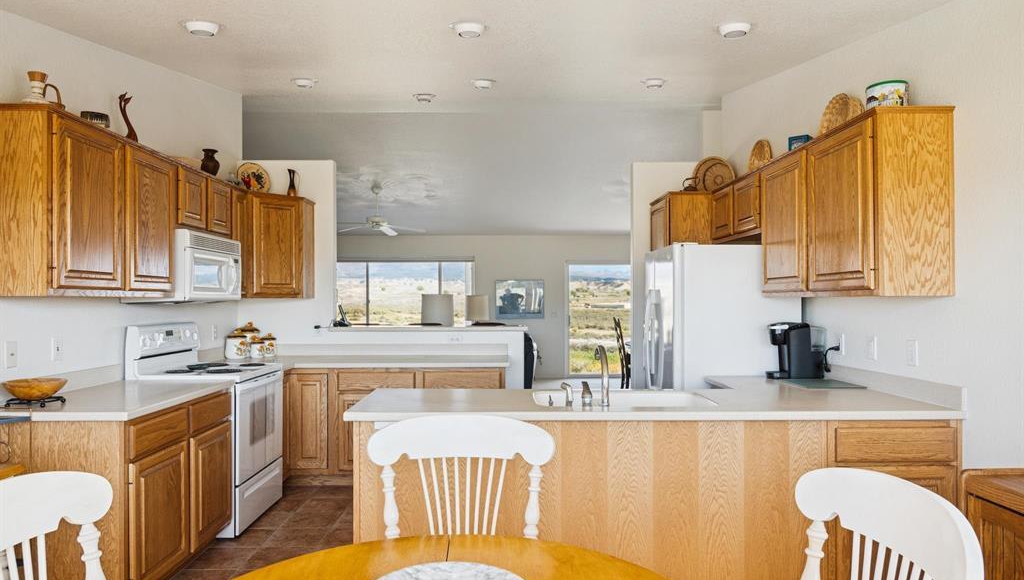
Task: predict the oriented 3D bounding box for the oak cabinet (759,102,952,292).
[{"bbox_3d":[1.627,-0.349,3.397,0.335,0.768,1.238,0,-1,-1],"label":"oak cabinet"}]

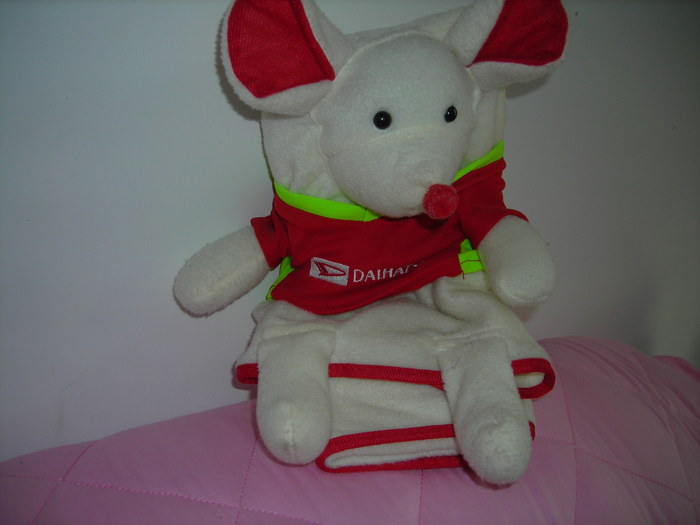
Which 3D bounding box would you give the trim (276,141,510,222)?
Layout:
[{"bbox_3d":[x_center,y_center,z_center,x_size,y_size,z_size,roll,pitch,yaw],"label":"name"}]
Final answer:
[{"bbox_3d":[0.033,-0.068,0.650,0.193,0.060,0.090,-4,9,-4],"label":"trim"}]

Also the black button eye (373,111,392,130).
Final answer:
[{"bbox_3d":[0.026,-0.112,0.605,0.015,0.015,0.009,-1,9,-7],"label":"black button eye"}]

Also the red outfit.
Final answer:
[{"bbox_3d":[0.033,-0.023,0.650,0.230,0.125,0.110,-2,7,-3],"label":"red outfit"}]

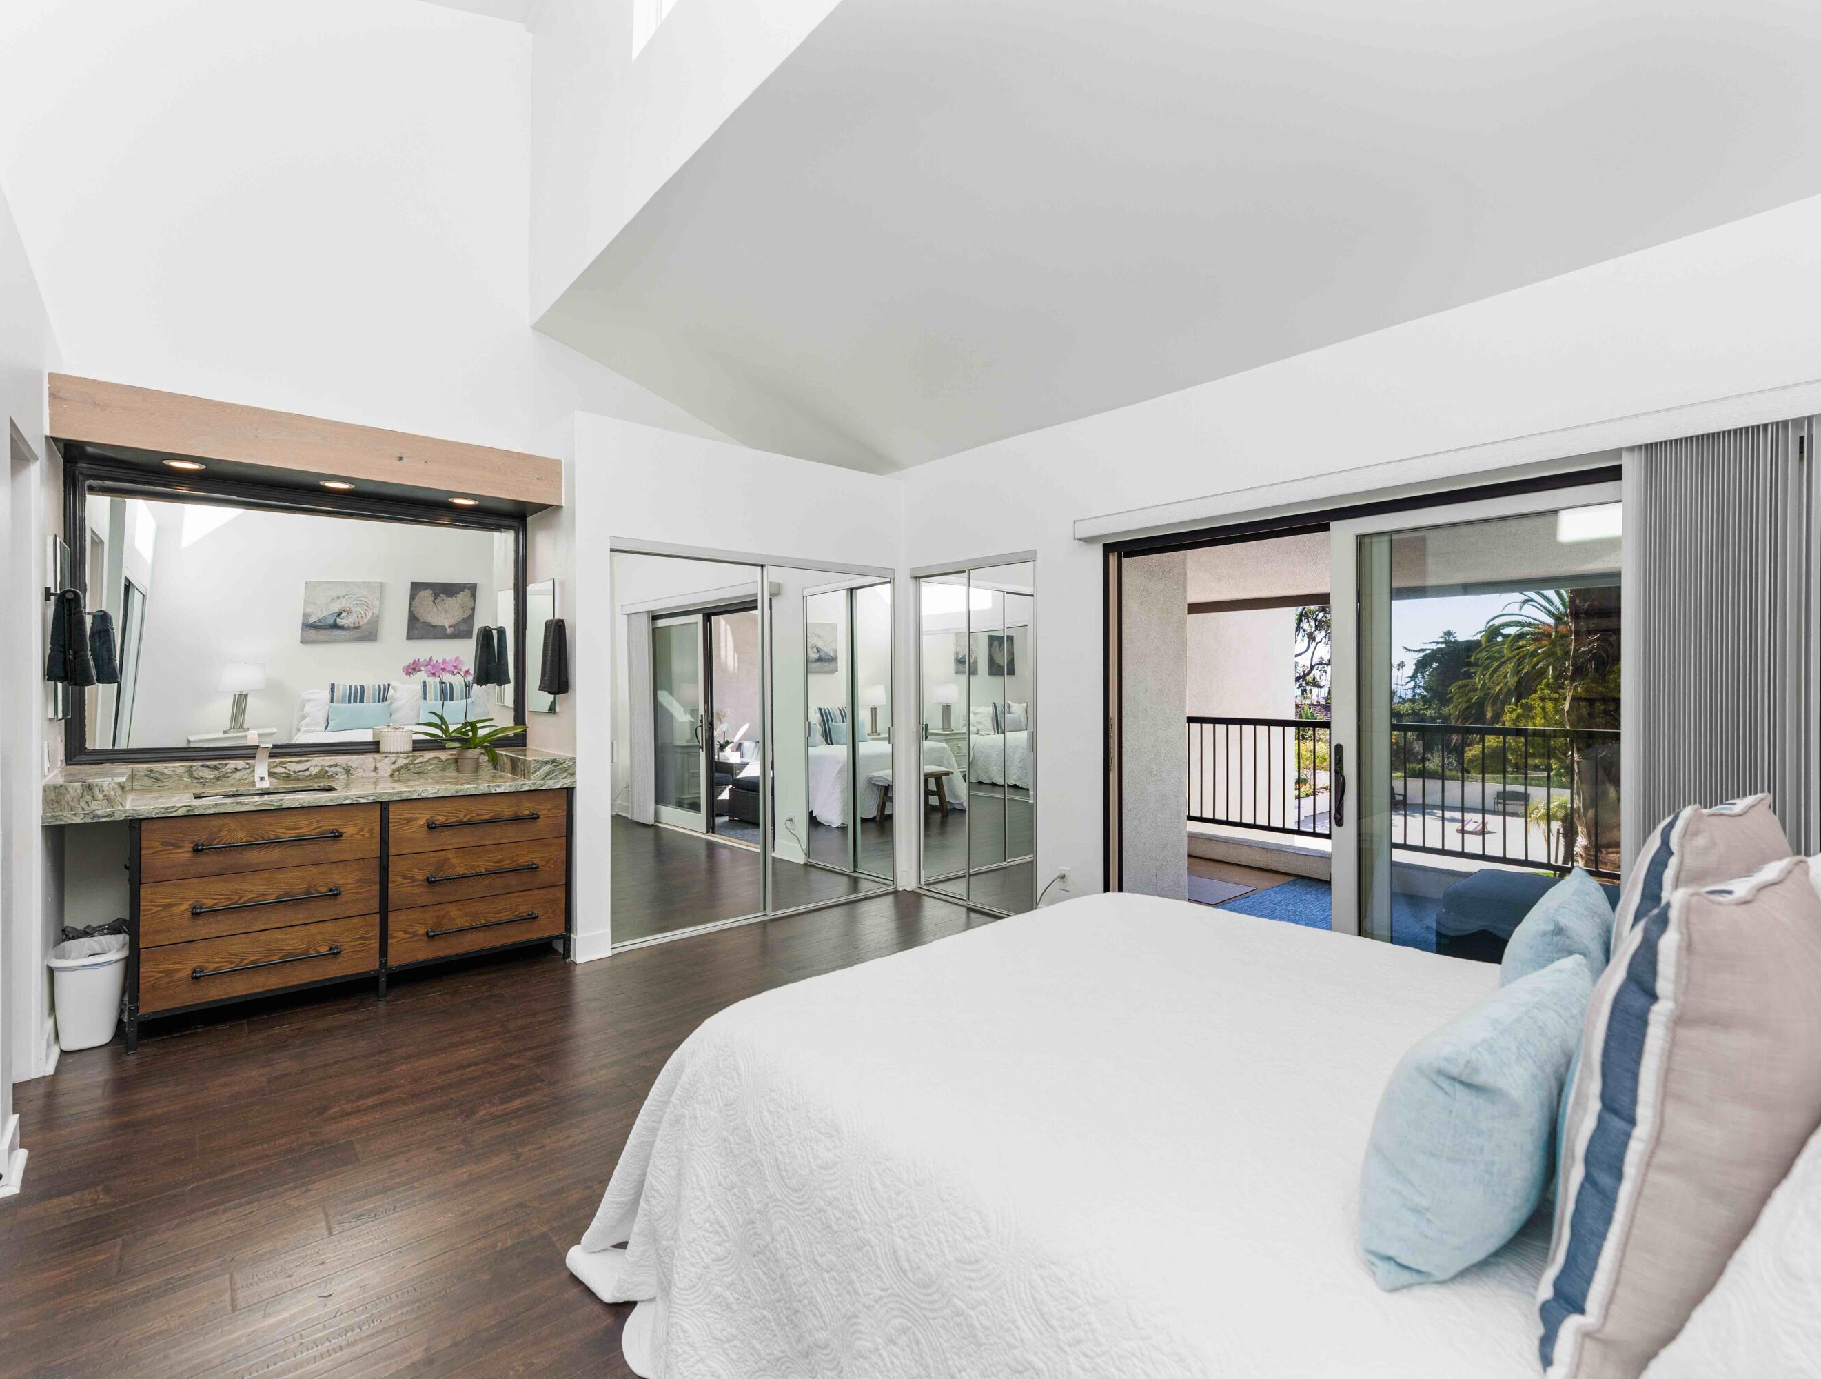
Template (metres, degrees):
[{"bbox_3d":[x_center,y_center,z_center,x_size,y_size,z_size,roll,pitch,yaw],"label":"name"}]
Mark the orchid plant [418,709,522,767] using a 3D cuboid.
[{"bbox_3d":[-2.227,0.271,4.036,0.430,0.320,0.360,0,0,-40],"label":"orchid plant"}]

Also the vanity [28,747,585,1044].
[{"bbox_3d":[-2.536,0.820,3.608,1.775,0.985,0.740,0,0,-40],"label":"vanity"}]

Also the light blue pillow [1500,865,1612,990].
[{"bbox_3d":[1.178,0.495,1.474,0.480,0.285,0.130,0,13,-42],"label":"light blue pillow"}]

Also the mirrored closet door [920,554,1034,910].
[{"bbox_3d":[0.392,0.290,4.879,0.060,2.030,1.000,0,0,-40],"label":"mirrored closet door"}]

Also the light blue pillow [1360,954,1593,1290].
[{"bbox_3d":[0.701,0.500,0.970,0.480,0.285,0.140,0,14,-39],"label":"light blue pillow"}]

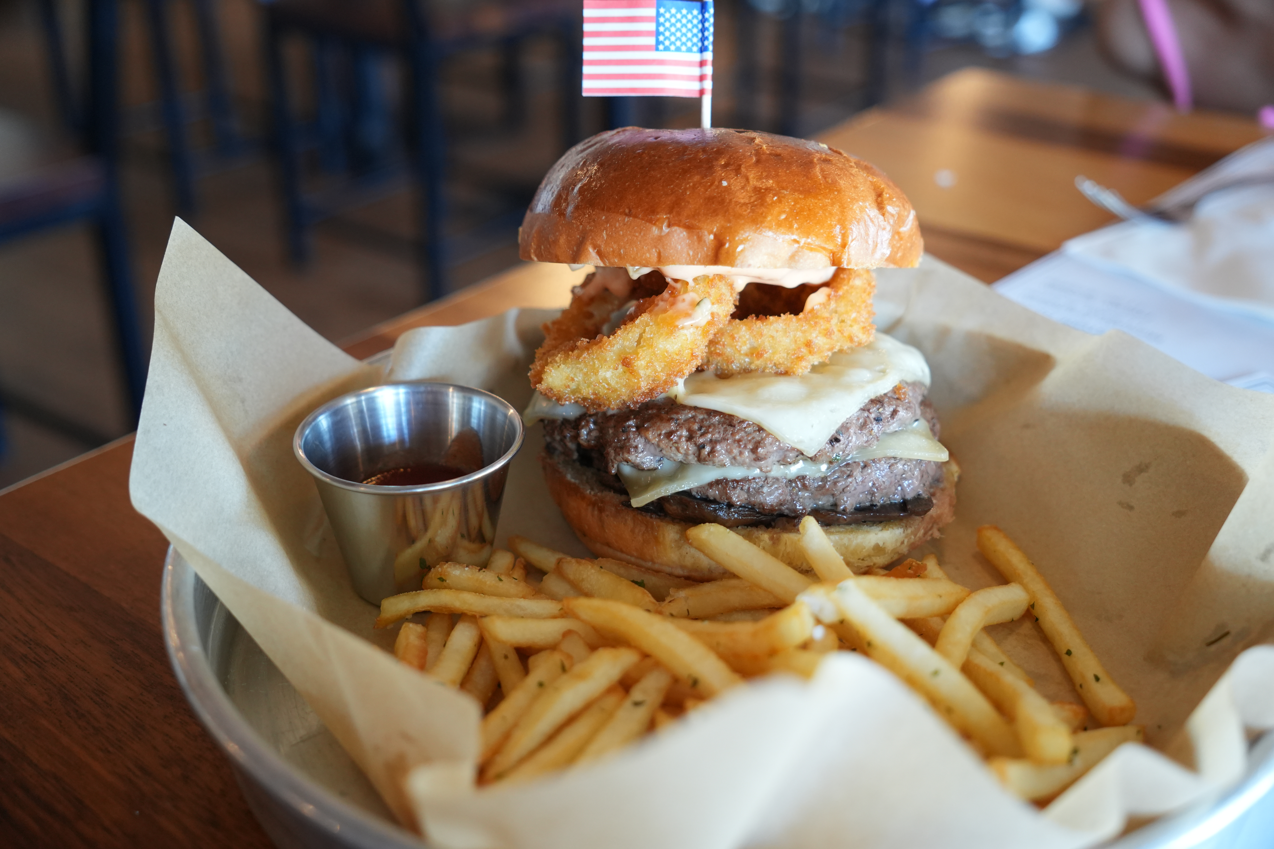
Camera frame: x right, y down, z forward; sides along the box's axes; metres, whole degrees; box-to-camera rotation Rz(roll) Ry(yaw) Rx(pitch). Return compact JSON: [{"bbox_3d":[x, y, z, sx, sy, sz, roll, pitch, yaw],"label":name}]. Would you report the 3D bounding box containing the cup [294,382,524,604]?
[{"bbox_3d":[-0.063,0.022,0.399,0.062,0.045,0.062,1,29,-1],"label":"cup"}]

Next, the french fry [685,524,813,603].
[{"bbox_3d":[0.033,0.038,0.363,0.049,0.007,0.007,27,38,29],"label":"french fry"}]

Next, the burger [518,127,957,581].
[{"bbox_3d":[0.027,-0.028,0.414,0.123,0.121,0.121,-1,28,0],"label":"burger"}]

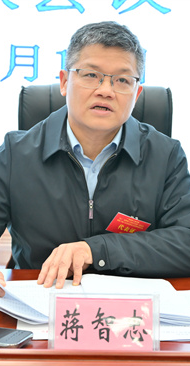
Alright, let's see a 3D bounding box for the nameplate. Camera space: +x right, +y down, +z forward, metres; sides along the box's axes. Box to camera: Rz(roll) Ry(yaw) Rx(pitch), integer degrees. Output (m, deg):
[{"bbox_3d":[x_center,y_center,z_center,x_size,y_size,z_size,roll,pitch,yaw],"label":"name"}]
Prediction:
[{"bbox_3d":[0.017,0.231,1.162,0.188,0.098,0.060,1,7,0],"label":"nameplate"}]

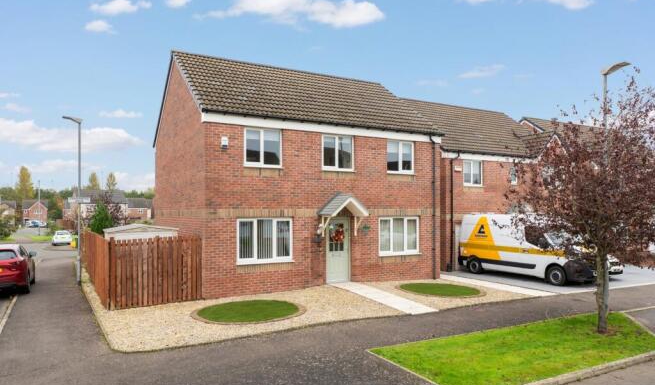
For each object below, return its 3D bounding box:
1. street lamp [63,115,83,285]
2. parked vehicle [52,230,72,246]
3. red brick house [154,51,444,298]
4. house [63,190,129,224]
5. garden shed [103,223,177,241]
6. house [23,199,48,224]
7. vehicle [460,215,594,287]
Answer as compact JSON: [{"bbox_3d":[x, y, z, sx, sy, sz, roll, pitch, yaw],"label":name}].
[{"bbox_3d":[-8.528,0.270,14.682,0.650,5.680,0.200,1,-2,-30],"label":"street lamp"},{"bbox_3d":[-25.717,4.456,42.300,1.720,1.470,3.950,1,-2,-30],"label":"parked vehicle"},{"bbox_3d":[-1.578,-0.924,17.423,8.700,8.000,8.000,1,-2,-30],"label":"red brick house"},{"bbox_3d":[-49.382,3.372,95.000,10.000,7.800,8.300,1,-2,-33],"label":"house"},{"bbox_3d":[-6.076,2.005,14.130,2.100,2.000,1.750,1,-2,-30],"label":"garden shed"},{"bbox_3d":[-87.593,5.850,131.000,7.200,7.500,8.300,1,-2,-32],"label":"house"},{"bbox_3d":[8.048,2.166,17.636,2.080,2.460,5.500,1,-2,-30],"label":"vehicle"}]

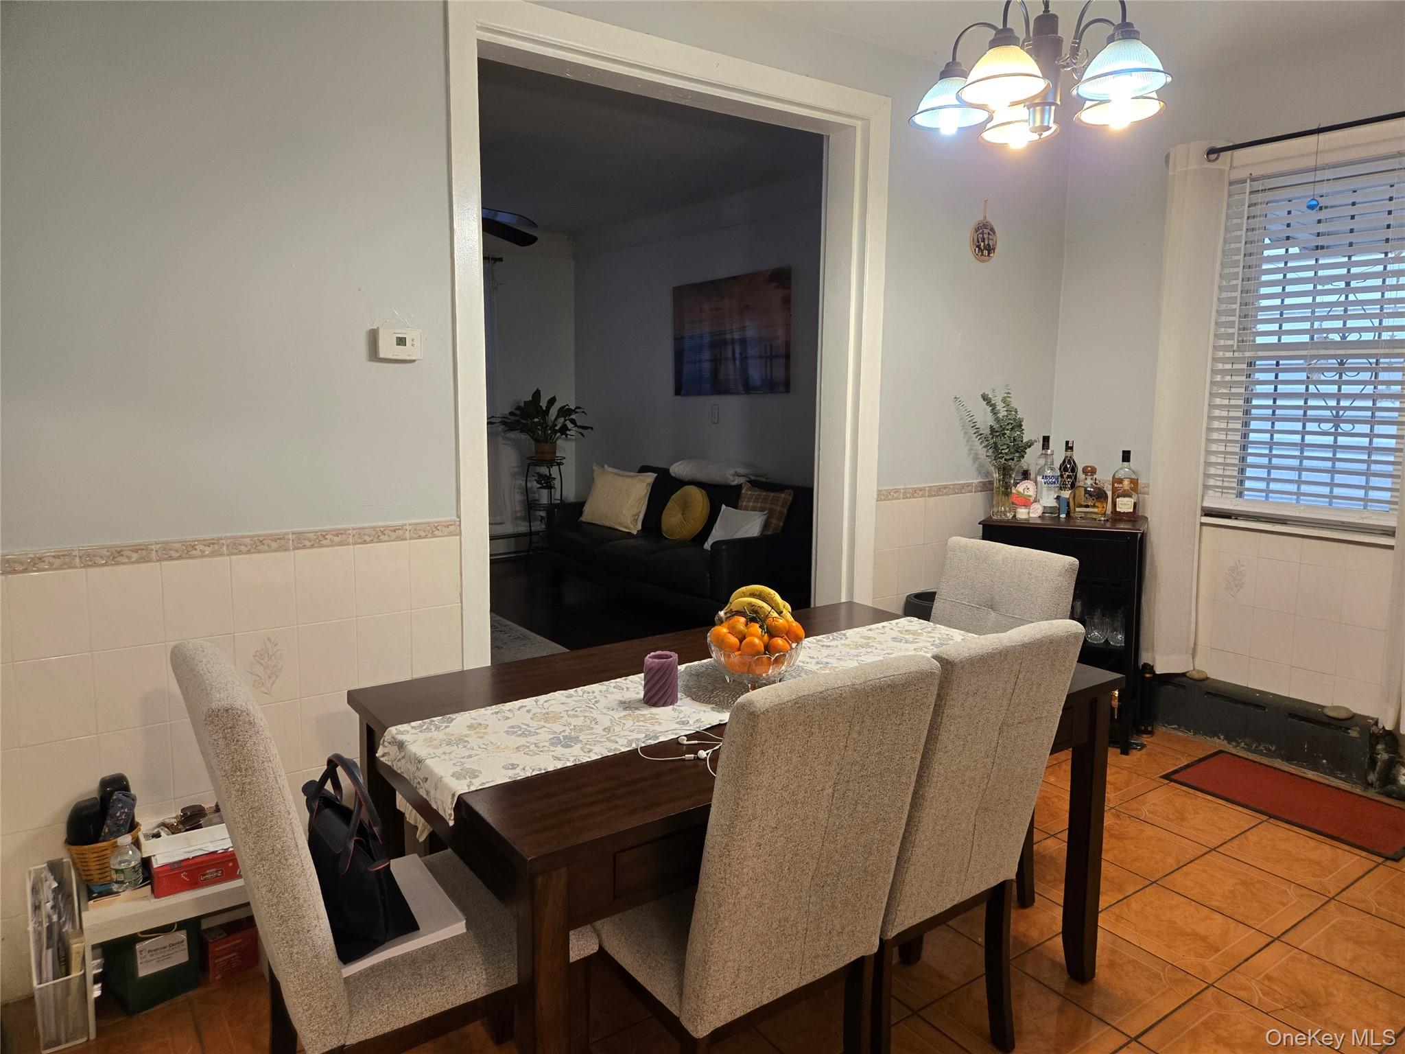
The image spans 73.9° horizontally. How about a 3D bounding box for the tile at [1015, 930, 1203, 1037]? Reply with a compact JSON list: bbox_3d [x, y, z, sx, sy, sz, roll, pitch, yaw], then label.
[{"bbox_3d":[1.020,1.123,2.342,0.341,0.010,0.341,-5,10,-35],"label":"tile"}]

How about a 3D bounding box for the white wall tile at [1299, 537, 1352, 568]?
[{"bbox_3d":[2.355,0.098,3.529,0.010,0.108,0.150,-5,10,-37],"label":"white wall tile"}]

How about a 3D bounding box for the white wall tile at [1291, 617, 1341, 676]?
[{"bbox_3d":[2.309,0.443,3.514,0.010,0.200,0.150,-6,11,-35],"label":"white wall tile"}]

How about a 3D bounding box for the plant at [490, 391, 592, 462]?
[{"bbox_3d":[-1.302,-0.816,7.500,0.840,0.585,0.720,-1,9,-10],"label":"plant"}]

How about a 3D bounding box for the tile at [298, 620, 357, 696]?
[{"bbox_3d":[-1.000,0.351,2.499,0.150,0.200,0.010,-6,11,-36],"label":"tile"}]

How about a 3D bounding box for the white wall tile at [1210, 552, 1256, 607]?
[{"bbox_3d":[2.171,0.213,3.790,0.010,0.200,0.150,-5,10,-37],"label":"white wall tile"}]

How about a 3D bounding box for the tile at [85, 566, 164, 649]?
[{"bbox_3d":[-1.360,0.188,2.205,0.150,0.200,0.010,-6,11,-36],"label":"tile"}]

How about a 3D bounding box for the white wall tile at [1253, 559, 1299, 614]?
[{"bbox_3d":[2.262,0.232,3.671,0.010,0.200,0.150,-5,10,-37],"label":"white wall tile"}]

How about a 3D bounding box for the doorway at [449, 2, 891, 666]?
[{"bbox_3d":[-0.034,-0.291,3.187,1.710,2.500,0.170,-5,10,-36],"label":"doorway"}]

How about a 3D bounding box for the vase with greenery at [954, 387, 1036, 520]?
[{"bbox_3d":[1.236,-0.311,3.945,0.340,0.555,0.270,3,9,17],"label":"vase with greenery"}]

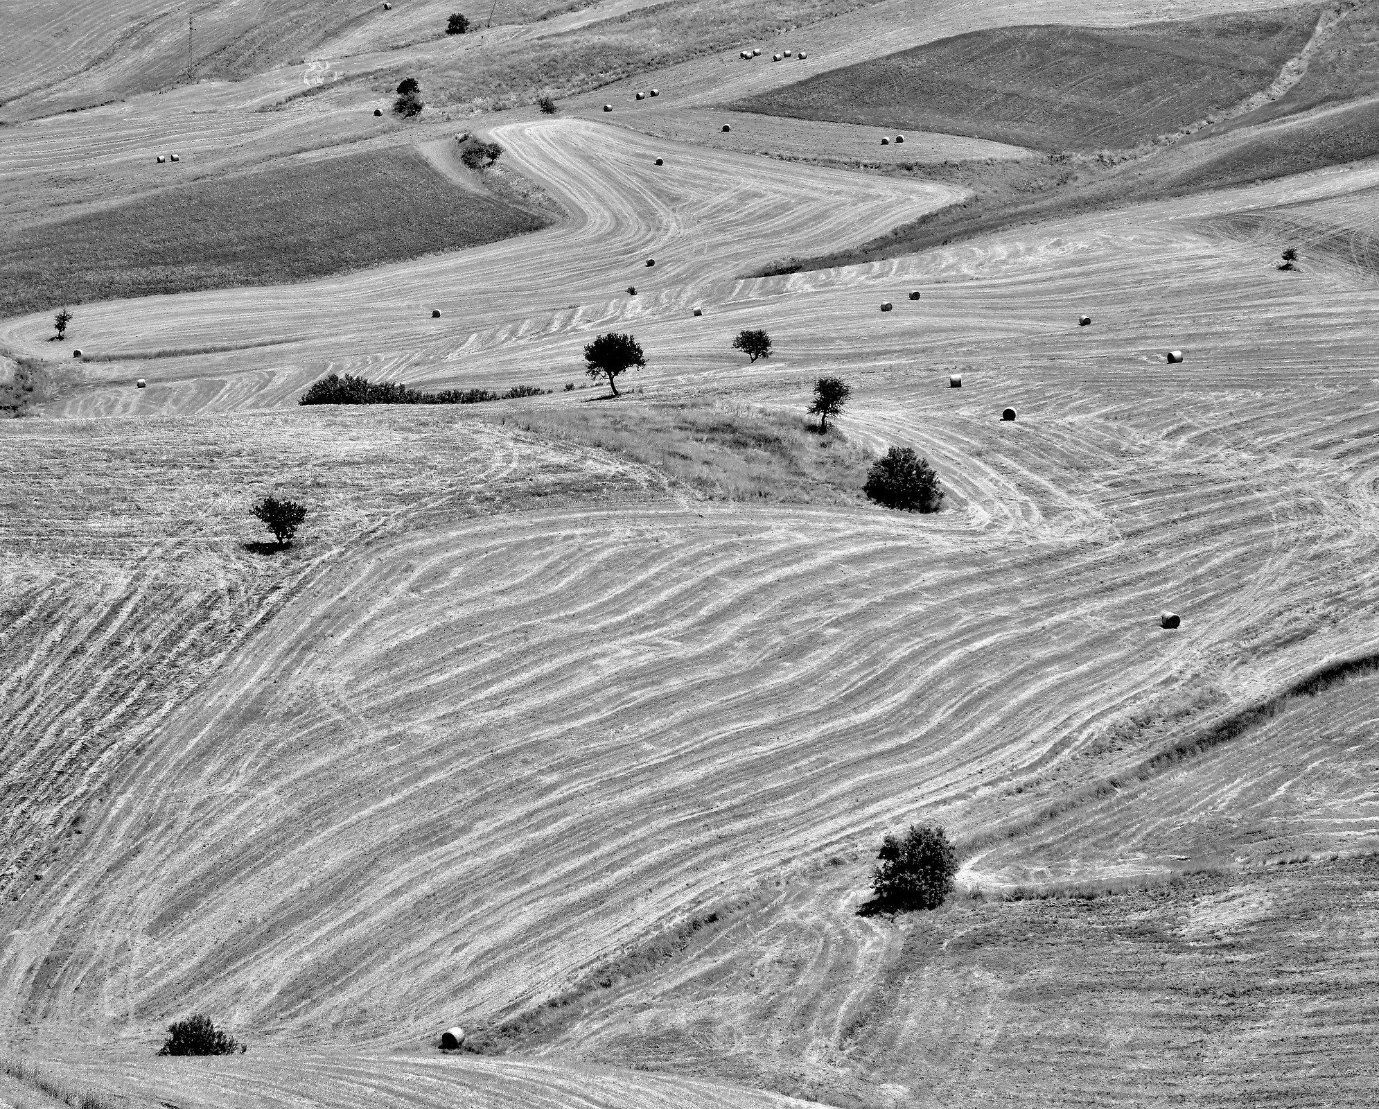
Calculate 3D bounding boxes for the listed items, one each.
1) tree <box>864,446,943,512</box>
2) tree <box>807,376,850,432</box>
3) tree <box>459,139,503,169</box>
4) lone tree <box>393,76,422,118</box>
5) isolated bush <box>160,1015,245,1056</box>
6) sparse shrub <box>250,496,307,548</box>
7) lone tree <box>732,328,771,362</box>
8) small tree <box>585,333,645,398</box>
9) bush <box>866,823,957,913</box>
[{"bbox_3d":[23.577,-8.388,800.000,8.599,6.800,8.169,0,10,0],"label":"tree"},{"bbox_3d":[16.294,-17.595,850.000,5.025,6.289,4.774,0,10,0],"label":"tree"},{"bbox_3d":[-43.291,-83.494,1515.000,9.228,5.621,6.921,0,10,0],"label":"tree"},{"bbox_3d":[-61.671,-100.166,1590.000,6.267,7.851,5.953,0,10,0],"label":"lone tree"},{"bbox_3d":[-43.169,42.555,640.000,7.567,3.705,6.054,0,10,0],"label":"isolated bush"},{"bbox_3d":[-45.645,-3.751,805.000,6.346,5.208,6.028,0,10,0],"label":"sparse shrub"},{"bbox_3d":[8.599,-28.855,1000.000,5.195,4.473,4.936,0,10,0],"label":"lone tree"},{"bbox_3d":[-9.612,-24.287,925.000,7.789,7.880,7.399,0,10,0],"label":"small tree"},{"bbox_3d":[21.231,29.587,685.000,8.222,7.536,7.811,0,10,0],"label":"bush"}]

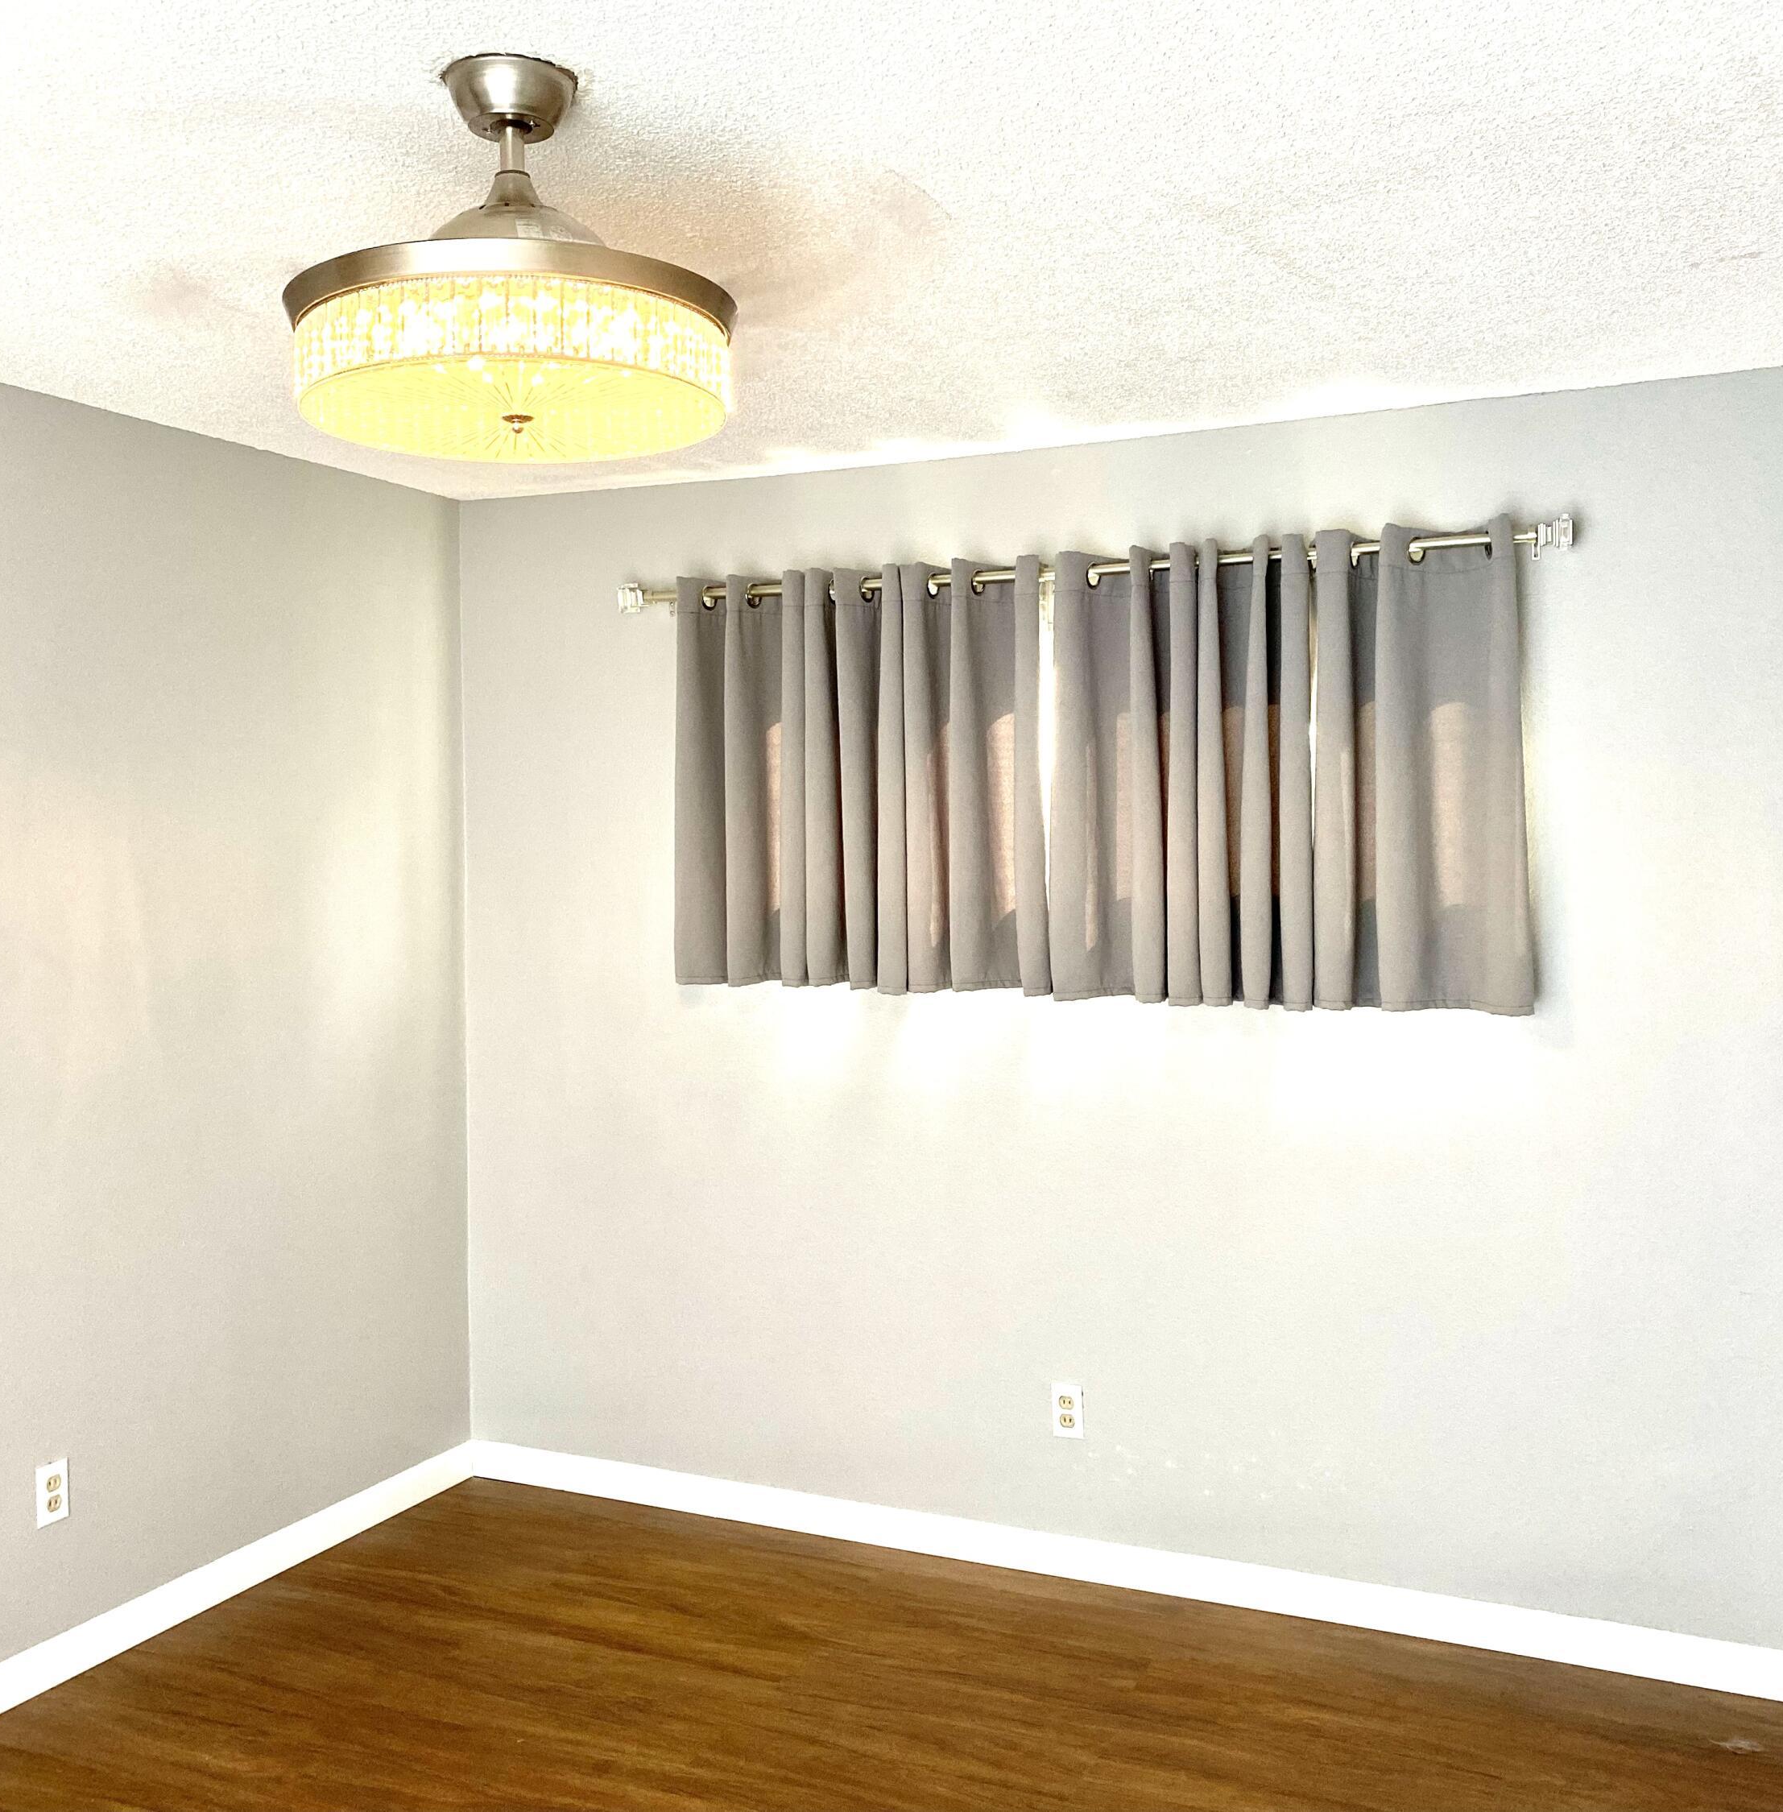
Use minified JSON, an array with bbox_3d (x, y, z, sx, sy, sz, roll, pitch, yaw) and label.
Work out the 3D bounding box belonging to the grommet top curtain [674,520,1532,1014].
[{"bbox_3d":[0.357,-0.268,3.763,1.830,0.925,0.110,0,2,25],"label":"grommet top curtain"}]

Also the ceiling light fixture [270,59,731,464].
[{"bbox_3d":[-0.422,-0.735,2.034,0.497,0.368,0.497,0,2,0],"label":"ceiling light fixture"}]

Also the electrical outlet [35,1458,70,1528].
[{"bbox_3d":[-1.584,1.112,3.435,0.009,0.115,0.070,0,2,25],"label":"electrical outlet"}]

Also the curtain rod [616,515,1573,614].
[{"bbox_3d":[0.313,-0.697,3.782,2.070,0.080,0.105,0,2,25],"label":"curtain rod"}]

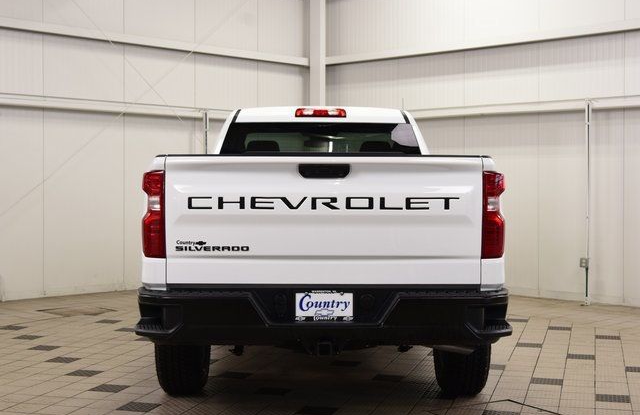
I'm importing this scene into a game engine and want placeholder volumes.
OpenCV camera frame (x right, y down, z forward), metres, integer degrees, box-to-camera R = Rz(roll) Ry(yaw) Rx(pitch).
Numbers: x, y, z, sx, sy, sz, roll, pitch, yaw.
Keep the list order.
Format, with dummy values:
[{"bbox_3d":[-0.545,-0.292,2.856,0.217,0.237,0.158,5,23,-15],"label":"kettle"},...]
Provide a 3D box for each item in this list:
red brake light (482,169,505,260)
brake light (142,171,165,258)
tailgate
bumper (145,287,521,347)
[{"bbox_3d":[0.930,0.038,5.210,0.135,0.475,0.200,0,1,0],"label":"red brake light"},{"bbox_3d":[-0.892,0.038,5.210,0.135,0.475,0.200,0,1,0],"label":"brake light"},{"bbox_3d":[0.019,0.077,5.160,1.685,0.690,0.110,0,1,0],"label":"tailgate"},{"bbox_3d":[0.015,0.575,5.080,1.980,0.315,0.360,0,1,0],"label":"bumper"}]

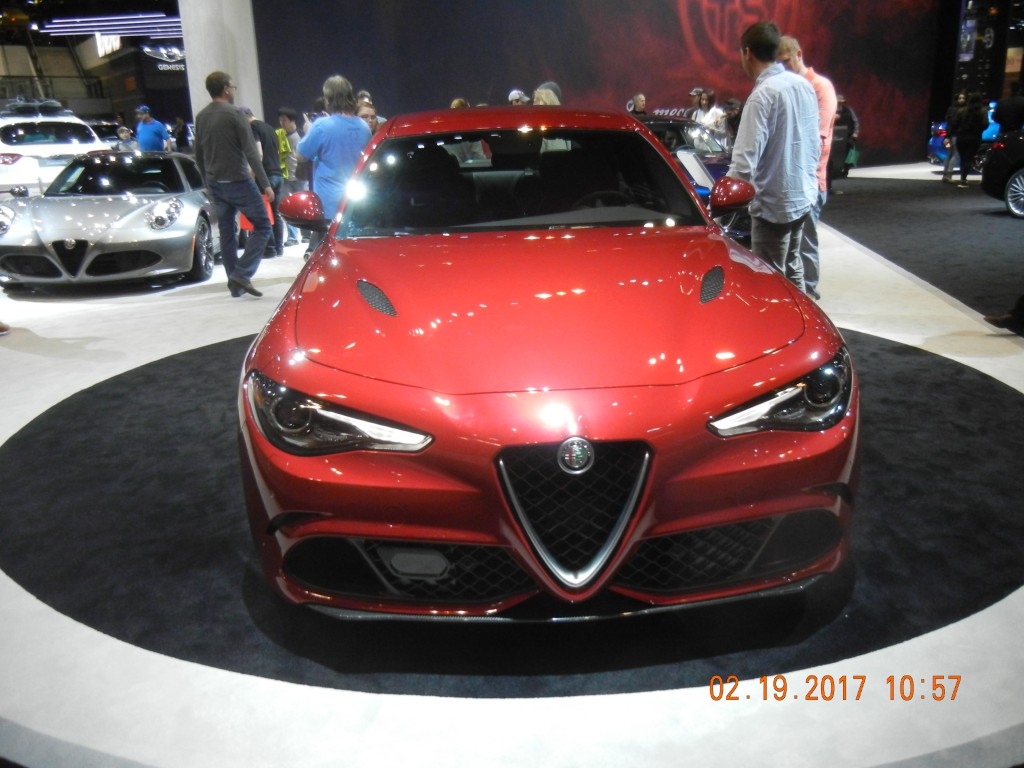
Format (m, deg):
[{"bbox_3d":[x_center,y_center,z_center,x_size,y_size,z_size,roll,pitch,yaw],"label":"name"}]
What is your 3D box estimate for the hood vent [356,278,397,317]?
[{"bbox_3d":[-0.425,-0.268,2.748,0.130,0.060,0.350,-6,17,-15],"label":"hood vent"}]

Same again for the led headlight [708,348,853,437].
[{"bbox_3d":[0.717,0.029,2.345,0.540,0.165,0.500,-2,17,-2],"label":"led headlight"}]

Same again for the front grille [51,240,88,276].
[{"bbox_3d":[-3.689,-1.042,7.436,0.300,0.300,0.110,-3,12,-4],"label":"front grille"}]

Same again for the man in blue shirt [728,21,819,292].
[{"bbox_3d":[1.540,-1.138,5.212,0.520,1.840,0.370,-10,19,-27],"label":"man in blue shirt"}]

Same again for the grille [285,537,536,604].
[{"bbox_3d":[-0.264,0.466,2.294,0.645,0.155,0.140,1,17,8],"label":"grille"}]

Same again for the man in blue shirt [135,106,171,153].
[{"bbox_3d":[-5.716,-3.503,14.151,0.570,1.760,0.380,3,17,14],"label":"man in blue shirt"}]

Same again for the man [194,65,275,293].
[{"bbox_3d":[-2.244,-1.595,7.209,0.540,1.780,0.460,7,18,26],"label":"man"}]

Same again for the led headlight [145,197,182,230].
[{"bbox_3d":[-3.082,-1.511,7.869,0.270,0.200,0.340,-9,18,-23],"label":"led headlight"}]

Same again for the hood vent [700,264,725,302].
[{"bbox_3d":[0.613,-0.302,2.696,0.165,0.060,0.340,-2,17,-2],"label":"hood vent"}]

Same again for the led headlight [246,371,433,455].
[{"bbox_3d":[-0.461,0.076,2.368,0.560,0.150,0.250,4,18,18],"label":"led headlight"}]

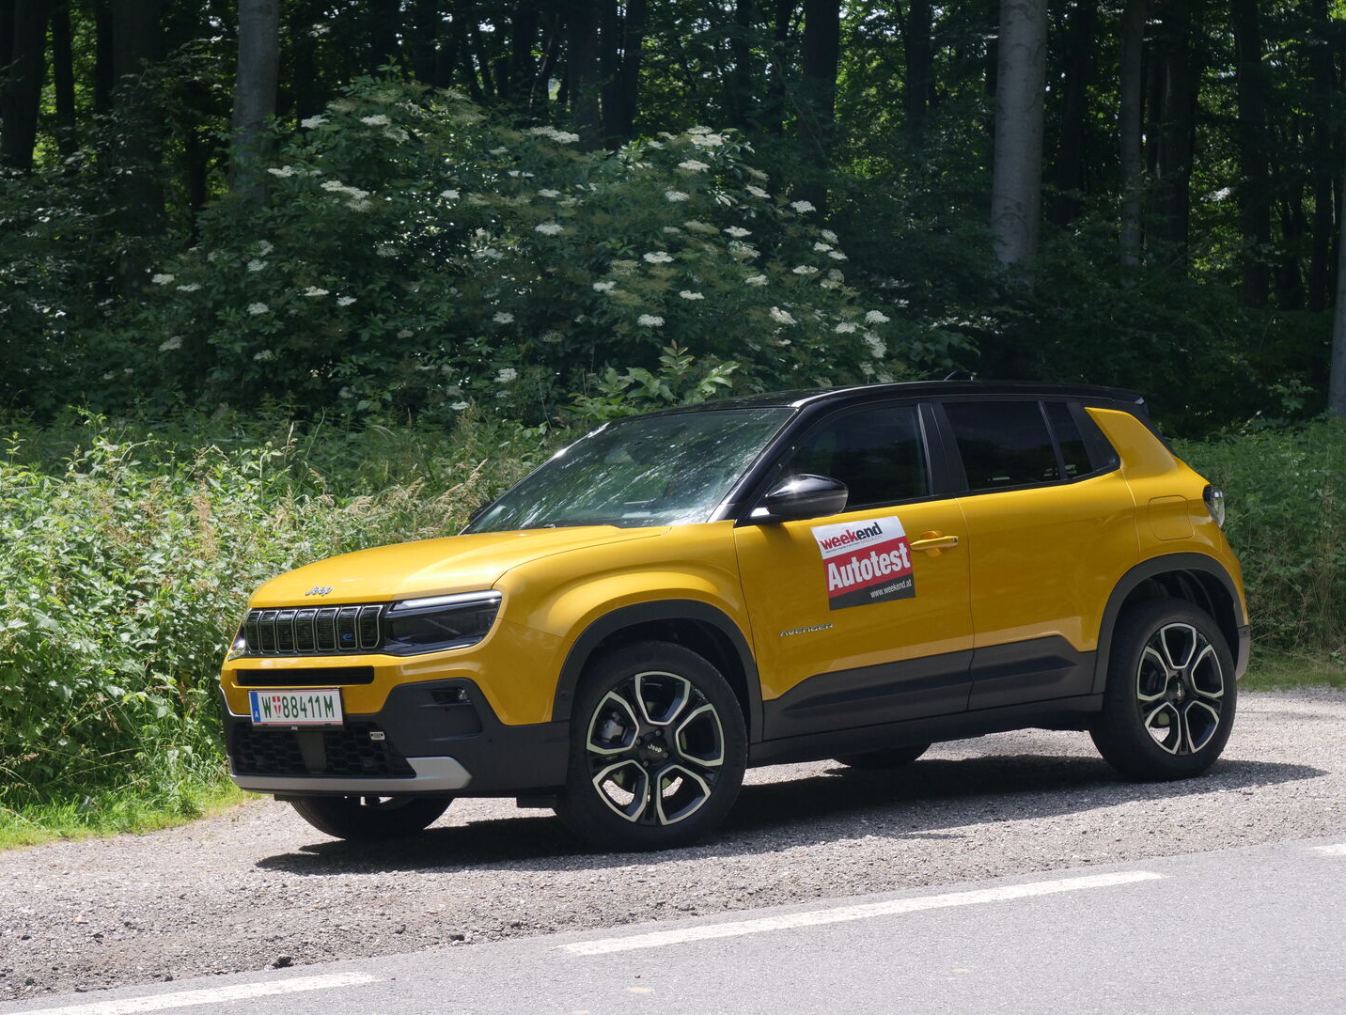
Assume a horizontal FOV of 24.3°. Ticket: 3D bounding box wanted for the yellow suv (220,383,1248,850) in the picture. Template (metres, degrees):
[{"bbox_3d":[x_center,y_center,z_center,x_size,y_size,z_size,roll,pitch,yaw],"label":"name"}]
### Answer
[{"bbox_3d":[0.300,0.339,11.477,4.080,1.530,1.800,-3,-1,-41],"label":"yellow suv"}]

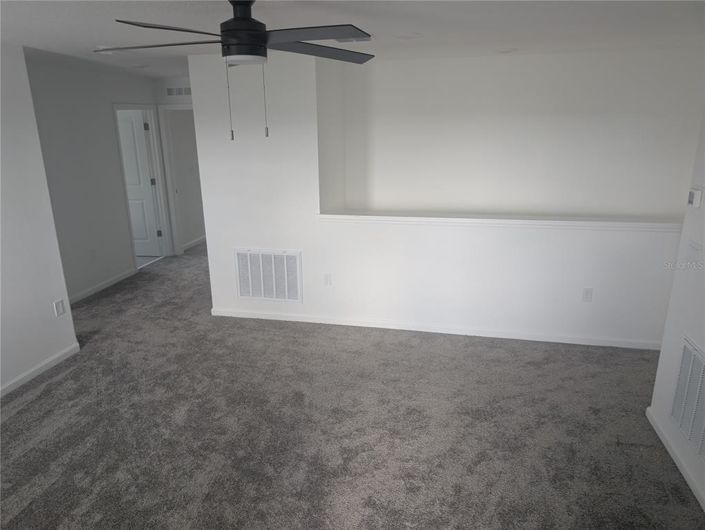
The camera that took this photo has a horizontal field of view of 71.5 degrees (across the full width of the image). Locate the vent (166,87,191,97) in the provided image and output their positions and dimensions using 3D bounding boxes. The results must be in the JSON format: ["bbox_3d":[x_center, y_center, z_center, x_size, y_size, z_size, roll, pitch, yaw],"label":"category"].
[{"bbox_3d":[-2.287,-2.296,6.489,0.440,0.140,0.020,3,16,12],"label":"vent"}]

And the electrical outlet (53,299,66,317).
[{"bbox_3d":[-2.360,0.351,3.958,0.012,0.124,0.083,3,16,12],"label":"electrical outlet"}]

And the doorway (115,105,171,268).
[{"bbox_3d":[-2.764,-1.021,6.503,0.130,2.103,0.892,3,16,12],"label":"doorway"}]

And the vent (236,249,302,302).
[{"bbox_3d":[-0.793,0.105,4.672,0.646,0.518,0.022,3,16,12],"label":"vent"}]

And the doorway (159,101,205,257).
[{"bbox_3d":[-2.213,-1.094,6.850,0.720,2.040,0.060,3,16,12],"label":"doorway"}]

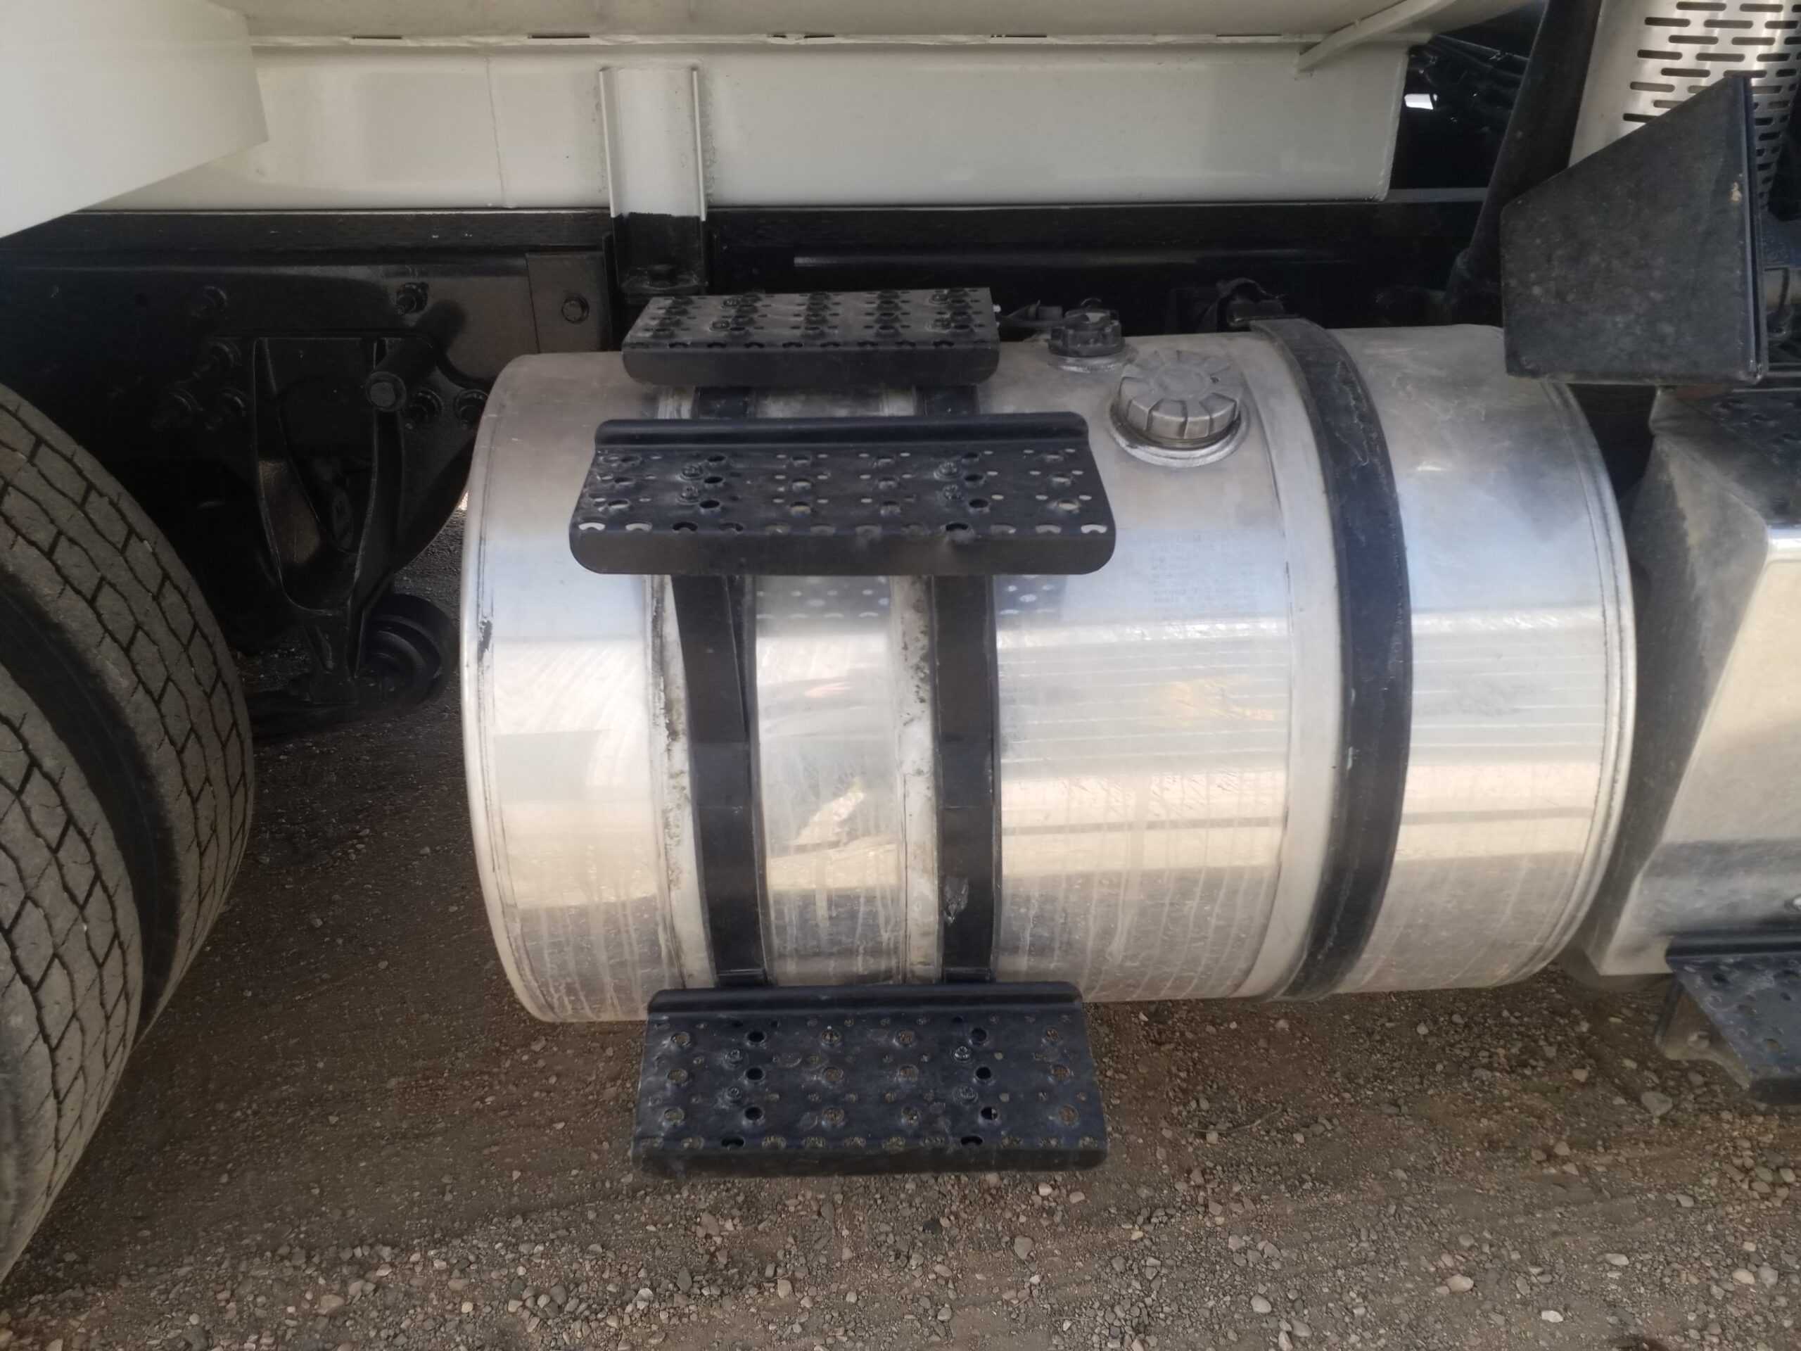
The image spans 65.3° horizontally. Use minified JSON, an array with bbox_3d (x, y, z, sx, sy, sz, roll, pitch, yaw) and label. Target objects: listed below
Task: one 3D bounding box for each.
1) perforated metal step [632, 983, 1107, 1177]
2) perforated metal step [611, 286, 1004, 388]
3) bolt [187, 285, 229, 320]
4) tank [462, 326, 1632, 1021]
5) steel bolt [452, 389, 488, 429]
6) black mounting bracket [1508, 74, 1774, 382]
[{"bbox_3d":[-0.026,0.329,1.150,0.374,0.058,0.142,-1,37,-1],"label":"perforated metal step"},{"bbox_3d":[-0.075,-0.295,1.231,0.312,0.039,0.181,-1,30,-1],"label":"perforated metal step"},{"bbox_3d":[-0.771,-0.414,1.563,0.034,0.034,0.046,-1,32,-1],"label":"bolt"},{"bbox_3d":[0.116,-0.003,1.401,0.937,0.646,0.646,-1,32,-1],"label":"tank"},{"bbox_3d":[-0.498,-0.307,1.623,0.038,0.038,0.048,-1,32,-1],"label":"steel bolt"},{"bbox_3d":[0.567,-0.349,1.104,0.195,0.230,0.070,1,16,9],"label":"black mounting bracket"}]

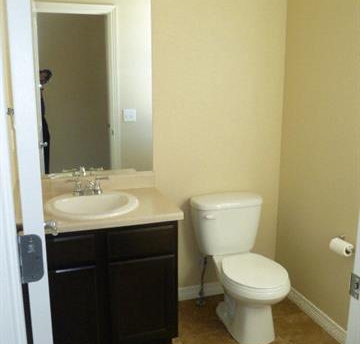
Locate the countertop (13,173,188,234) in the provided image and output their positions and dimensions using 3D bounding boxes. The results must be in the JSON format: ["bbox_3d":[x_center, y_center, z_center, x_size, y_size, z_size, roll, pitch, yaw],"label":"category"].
[{"bbox_3d":[-0.434,0.138,2.002,0.775,0.141,0.541,-4,12,-19],"label":"countertop"}]

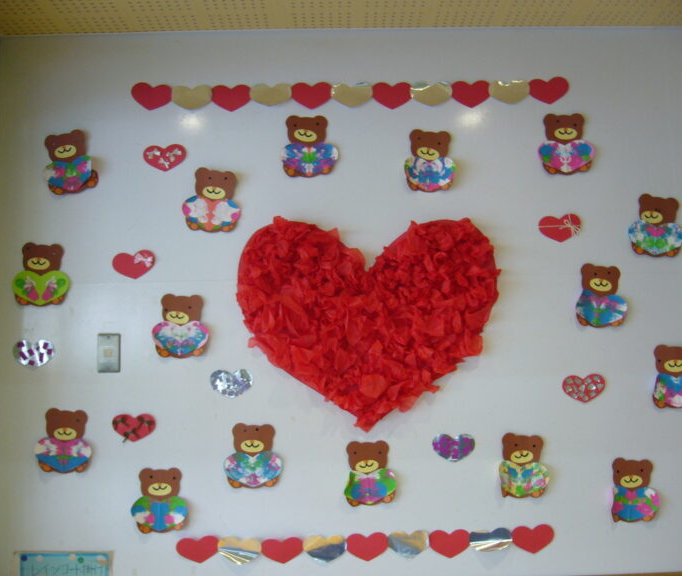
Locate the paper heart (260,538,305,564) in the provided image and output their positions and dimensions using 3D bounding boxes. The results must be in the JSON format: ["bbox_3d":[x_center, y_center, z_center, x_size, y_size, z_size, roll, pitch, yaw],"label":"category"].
[{"bbox_3d":[-0.174,0.785,2.320,0.129,0.078,0.006,-1,-4,-1],"label":"paper heart"}]

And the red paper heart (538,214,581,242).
[{"bbox_3d":[0.684,-0.185,2.422,0.134,0.084,0.008,-5,-3,-2],"label":"red paper heart"}]

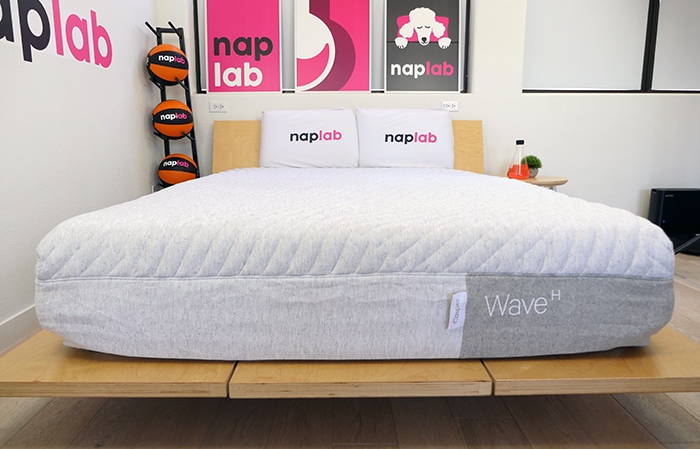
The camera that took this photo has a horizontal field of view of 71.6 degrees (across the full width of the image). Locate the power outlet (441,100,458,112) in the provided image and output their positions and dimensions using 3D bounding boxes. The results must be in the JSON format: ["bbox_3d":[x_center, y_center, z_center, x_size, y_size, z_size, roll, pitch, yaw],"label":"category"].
[{"bbox_3d":[0.670,-0.785,3.241,0.115,0.070,0.008,0,10,-1],"label":"power outlet"}]

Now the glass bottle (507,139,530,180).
[{"bbox_3d":[1.031,-0.392,2.944,0.136,0.237,0.136,0,10,-1],"label":"glass bottle"}]

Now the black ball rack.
[{"bbox_3d":[-1.092,-0.491,3.094,0.280,1.450,0.320,0,10,-1],"label":"black ball rack"}]

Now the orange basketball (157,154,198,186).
[{"bbox_3d":[-1.097,-0.327,3.102,0.240,0.240,0.240,0,10,-1],"label":"orange basketball"}]

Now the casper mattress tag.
[{"bbox_3d":[0.246,0.197,1.101,0.034,0.087,0.006,-2,10,-13],"label":"casper mattress tag"}]

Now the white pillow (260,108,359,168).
[{"bbox_3d":[-0.253,-0.530,2.979,0.590,0.390,0.150,0,-8,-1],"label":"white pillow"}]

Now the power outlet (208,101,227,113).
[{"bbox_3d":[-0.871,-0.775,3.217,0.115,0.070,0.008,0,10,-1],"label":"power outlet"}]

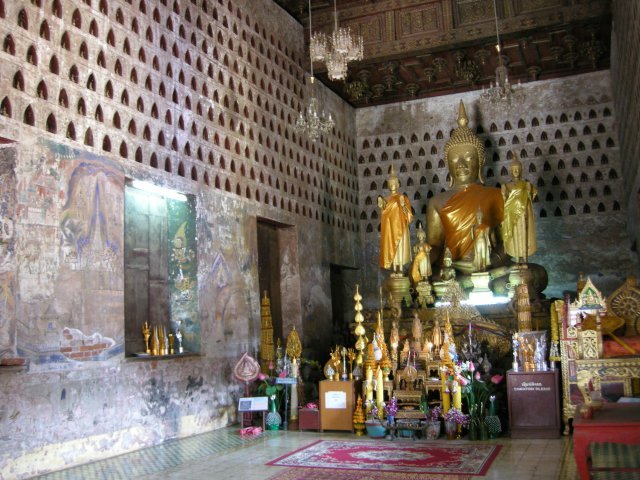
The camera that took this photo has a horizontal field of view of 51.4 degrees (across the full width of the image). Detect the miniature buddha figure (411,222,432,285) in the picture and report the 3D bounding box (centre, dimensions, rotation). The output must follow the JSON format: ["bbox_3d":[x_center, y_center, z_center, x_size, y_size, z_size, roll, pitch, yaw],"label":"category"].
[{"bbox_3d":[1.808,0.241,11.858,0.350,1.080,0.270,-5,-8,22],"label":"miniature buddha figure"}]

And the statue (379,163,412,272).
[{"bbox_3d":[1.397,-0.342,12.312,0.530,1.900,0.430,-5,-8,22],"label":"statue"}]

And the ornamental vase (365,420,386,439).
[{"bbox_3d":[0.747,2.544,8.961,0.280,0.205,0.280,-2,-7,0],"label":"ornamental vase"}]

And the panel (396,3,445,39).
[{"bbox_3d":[2.199,-4.755,14.492,1.020,0.620,0.100,-5,-8,23],"label":"panel"}]

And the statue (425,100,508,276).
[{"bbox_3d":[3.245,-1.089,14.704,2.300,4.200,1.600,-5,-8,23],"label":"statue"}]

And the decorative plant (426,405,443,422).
[{"bbox_3d":[1.491,2.259,8.668,0.200,0.230,0.190,-5,-8,22],"label":"decorative plant"}]

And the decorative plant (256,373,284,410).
[{"bbox_3d":[-0.741,2.268,9.964,0.400,0.530,0.360,-5,-8,22],"label":"decorative plant"}]

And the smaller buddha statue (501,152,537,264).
[{"bbox_3d":[3.752,-0.622,12.684,0.660,2.120,0.500,-5,-8,23],"label":"smaller buddha statue"}]

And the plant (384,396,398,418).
[{"bbox_3d":[0.947,2.197,8.783,0.180,0.260,0.170,-5,-8,22],"label":"plant"}]

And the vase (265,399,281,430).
[{"bbox_3d":[-0.741,2.753,10.500,0.235,0.480,0.235,-2,-7,0],"label":"vase"}]

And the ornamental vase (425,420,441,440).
[{"bbox_3d":[1.562,2.645,9.240,0.220,0.270,0.220,-5,-8,23],"label":"ornamental vase"}]

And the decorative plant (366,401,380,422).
[{"bbox_3d":[0.770,2.468,9.580,0.200,0.300,0.200,-5,-8,23],"label":"decorative plant"}]

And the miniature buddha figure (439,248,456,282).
[{"bbox_3d":[2.252,0.450,11.758,0.310,0.590,0.250,-5,-8,22],"label":"miniature buddha figure"}]

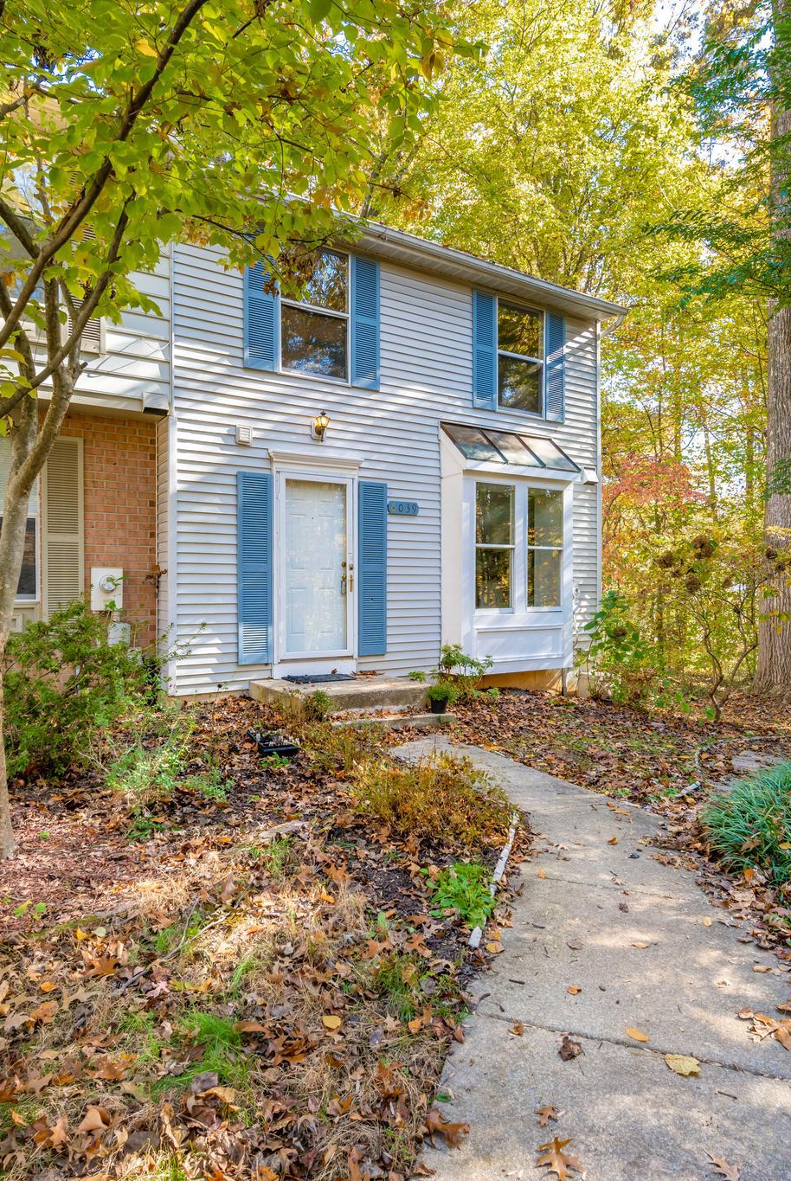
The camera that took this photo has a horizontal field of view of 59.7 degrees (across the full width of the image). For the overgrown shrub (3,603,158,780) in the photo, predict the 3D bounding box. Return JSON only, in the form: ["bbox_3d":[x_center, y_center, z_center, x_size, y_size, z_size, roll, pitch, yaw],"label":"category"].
[{"bbox_3d":[-2.180,0.600,4.650,1.150,1.060,1.050,0,0,-31],"label":"overgrown shrub"}]

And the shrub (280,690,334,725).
[{"bbox_3d":[-0.755,1.000,5.860,0.440,0.310,0.400,0,0,-31],"label":"shrub"}]

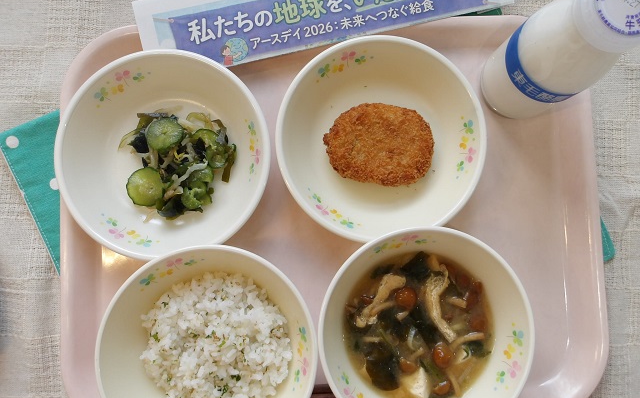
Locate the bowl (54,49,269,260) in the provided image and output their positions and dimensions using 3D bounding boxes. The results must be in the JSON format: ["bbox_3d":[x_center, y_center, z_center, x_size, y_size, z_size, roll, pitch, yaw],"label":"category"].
[{"bbox_3d":[-0.104,-0.029,0.349,0.142,0.041,0.142,0,86,-1],"label":"bowl"}]

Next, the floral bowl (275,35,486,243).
[{"bbox_3d":[0.041,-0.040,0.354,0.142,0.041,0.142,0,86,-1],"label":"floral bowl"}]

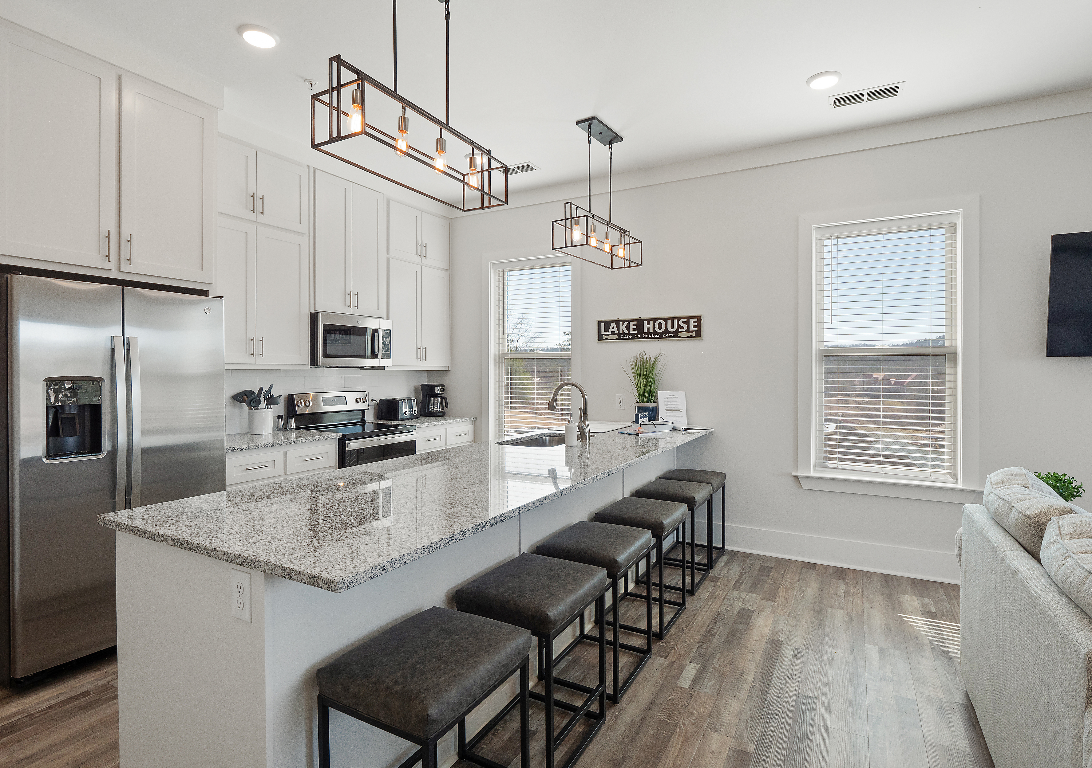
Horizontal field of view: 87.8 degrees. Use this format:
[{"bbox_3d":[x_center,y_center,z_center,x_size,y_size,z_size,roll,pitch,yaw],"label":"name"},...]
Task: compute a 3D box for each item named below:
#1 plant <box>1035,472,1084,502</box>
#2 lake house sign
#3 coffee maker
[{"bbox_3d":[2.858,0.623,3.162,0.260,0.250,0.260,1,1,28],"label":"plant"},{"bbox_3d":[0.817,-0.439,4.594,0.879,0.186,0.018,1,1,28],"label":"lake house sign"},{"bbox_3d":[-1.095,0.165,5.481,0.211,0.311,0.181,1,1,36],"label":"coffee maker"}]

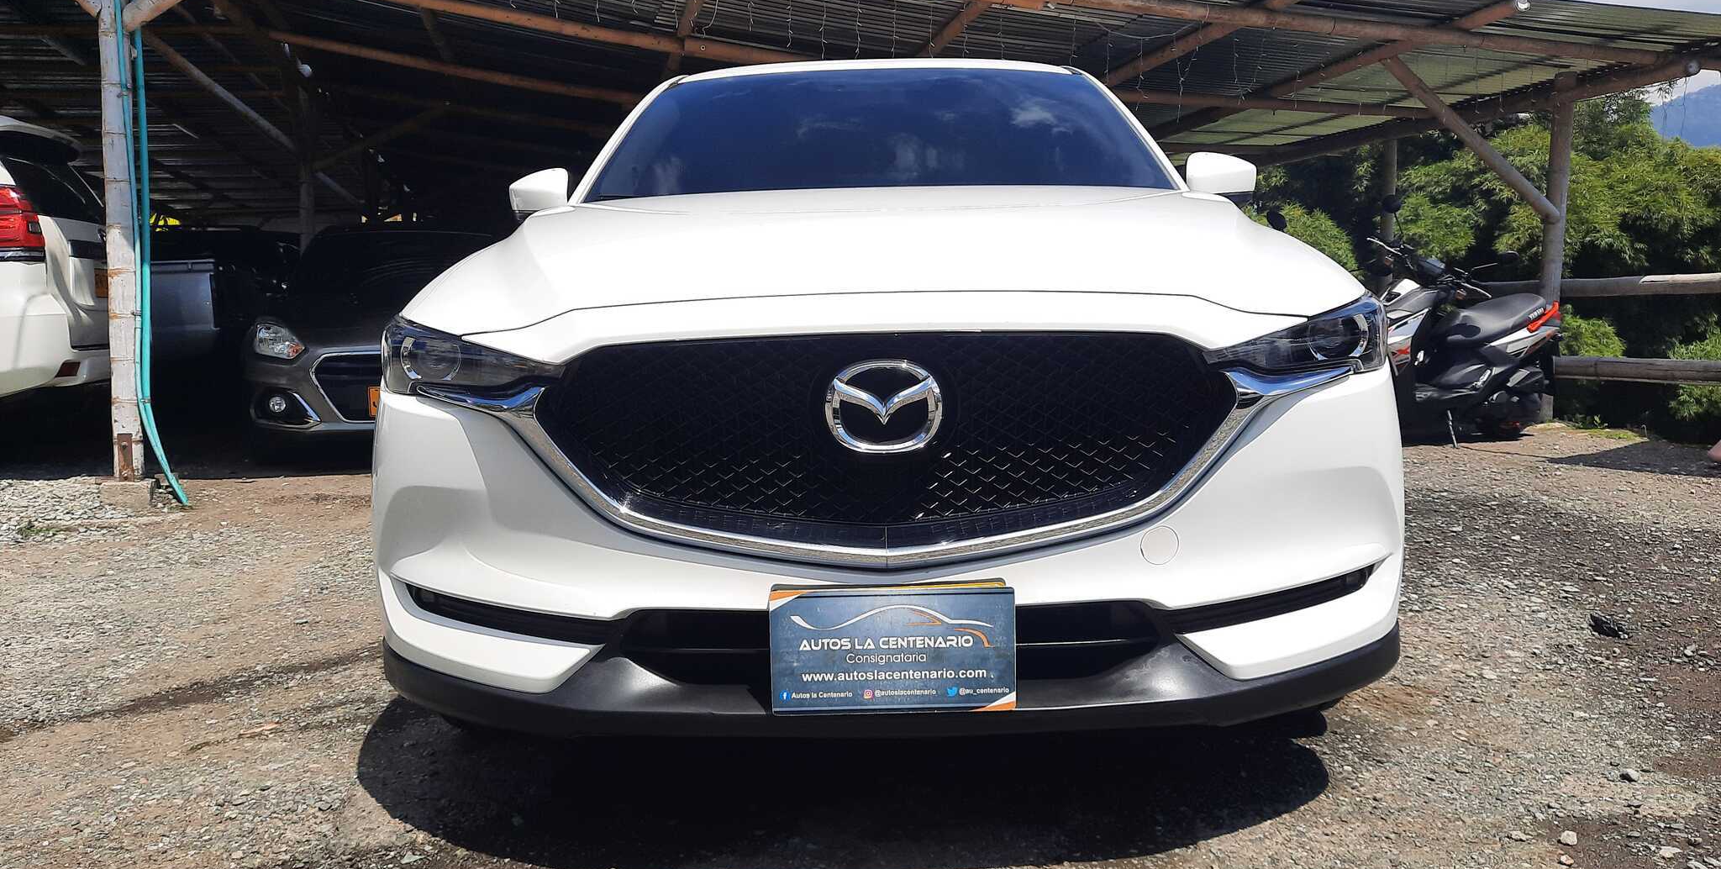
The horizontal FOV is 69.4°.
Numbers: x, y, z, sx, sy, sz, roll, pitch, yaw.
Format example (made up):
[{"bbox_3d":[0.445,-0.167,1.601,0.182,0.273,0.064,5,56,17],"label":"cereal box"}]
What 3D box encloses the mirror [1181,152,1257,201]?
[{"bbox_3d":[1.030,-0.738,3.550,0.220,0.150,0.160,-1,7,1],"label":"mirror"}]

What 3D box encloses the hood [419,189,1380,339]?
[{"bbox_3d":[0.040,-0.378,2.540,1.620,0.290,1.200,-1,7,1],"label":"hood"}]

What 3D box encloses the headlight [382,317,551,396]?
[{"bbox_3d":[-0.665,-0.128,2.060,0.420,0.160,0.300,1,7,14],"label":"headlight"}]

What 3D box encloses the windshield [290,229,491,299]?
[{"bbox_3d":[-2.770,-1.035,7.560,1.320,0.450,0.620,-3,7,-18],"label":"windshield"}]

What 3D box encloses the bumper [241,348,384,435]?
[{"bbox_3d":[-2.460,-0.240,6.620,1.600,0.500,0.450,-3,7,-18],"label":"bumper"}]

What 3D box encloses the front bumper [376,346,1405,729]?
[{"bbox_3d":[0.040,0.135,2.000,1.800,0.580,0.500,-1,7,1],"label":"front bumper"}]

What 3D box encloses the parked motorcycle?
[{"bbox_3d":[2.890,-0.550,6.750,1.850,1.150,0.740,-2,7,-8],"label":"parked motorcycle"}]

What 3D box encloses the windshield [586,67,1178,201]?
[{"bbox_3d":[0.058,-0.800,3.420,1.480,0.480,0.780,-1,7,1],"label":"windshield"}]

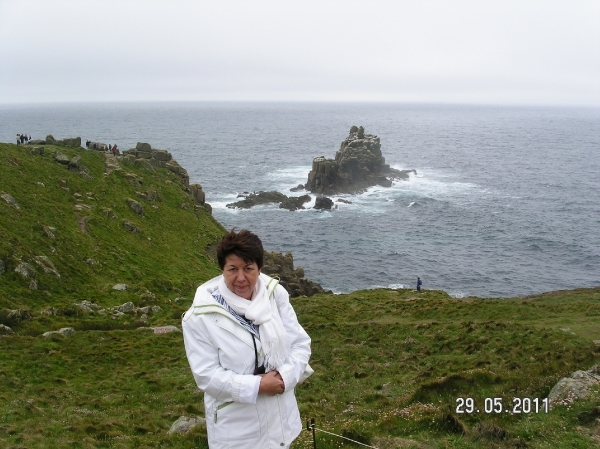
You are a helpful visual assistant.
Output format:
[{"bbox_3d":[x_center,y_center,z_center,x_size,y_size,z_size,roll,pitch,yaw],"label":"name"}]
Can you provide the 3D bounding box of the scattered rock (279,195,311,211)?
[{"bbox_3d":[-2.190,-8.759,262.000,12.740,5.579,8.918,0,10,0],"label":"scattered rock"}]

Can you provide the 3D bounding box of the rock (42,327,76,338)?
[{"bbox_3d":[-7.126,3.200,19.500,1.007,0.240,0.604,-4,11,-21],"label":"rock"}]

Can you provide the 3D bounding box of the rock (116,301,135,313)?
[{"bbox_3d":[-8.750,4.112,33.000,0.903,0.476,0.722,-3,11,-15],"label":"rock"}]

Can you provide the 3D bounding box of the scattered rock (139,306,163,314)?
[{"bbox_3d":[-7.497,4.312,33.000,1.200,0.330,0.750,-2,11,-13],"label":"scattered rock"}]

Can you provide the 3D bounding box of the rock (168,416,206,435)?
[{"bbox_3d":[-1.147,2.077,6.800,0.420,0.150,0.280,-2,11,-10],"label":"rock"}]

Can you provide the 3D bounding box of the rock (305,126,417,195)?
[{"bbox_3d":[29.334,-32.594,330.000,52.000,31.000,33.000,-6,12,-29],"label":"rock"}]

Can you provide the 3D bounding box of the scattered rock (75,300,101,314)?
[{"bbox_3d":[-10.656,4.162,33.000,1.304,0.533,0.978,-3,11,-18],"label":"scattered rock"}]

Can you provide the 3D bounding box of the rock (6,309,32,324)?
[{"bbox_3d":[-12.787,4.194,30.000,1.185,0.574,0.889,-5,11,-24],"label":"rock"}]

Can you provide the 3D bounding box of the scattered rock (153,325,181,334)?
[{"bbox_3d":[-4.057,3.191,20.000,0.851,0.204,0.511,-2,11,-12],"label":"scattered rock"}]

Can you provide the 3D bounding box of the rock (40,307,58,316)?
[{"bbox_3d":[-12.181,4.230,32.000,0.875,0.365,0.700,-4,11,-21],"label":"rock"}]

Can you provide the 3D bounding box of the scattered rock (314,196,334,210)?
[{"bbox_3d":[9.754,-8.360,262.000,7.962,4.967,6.768,0,10,2],"label":"scattered rock"}]

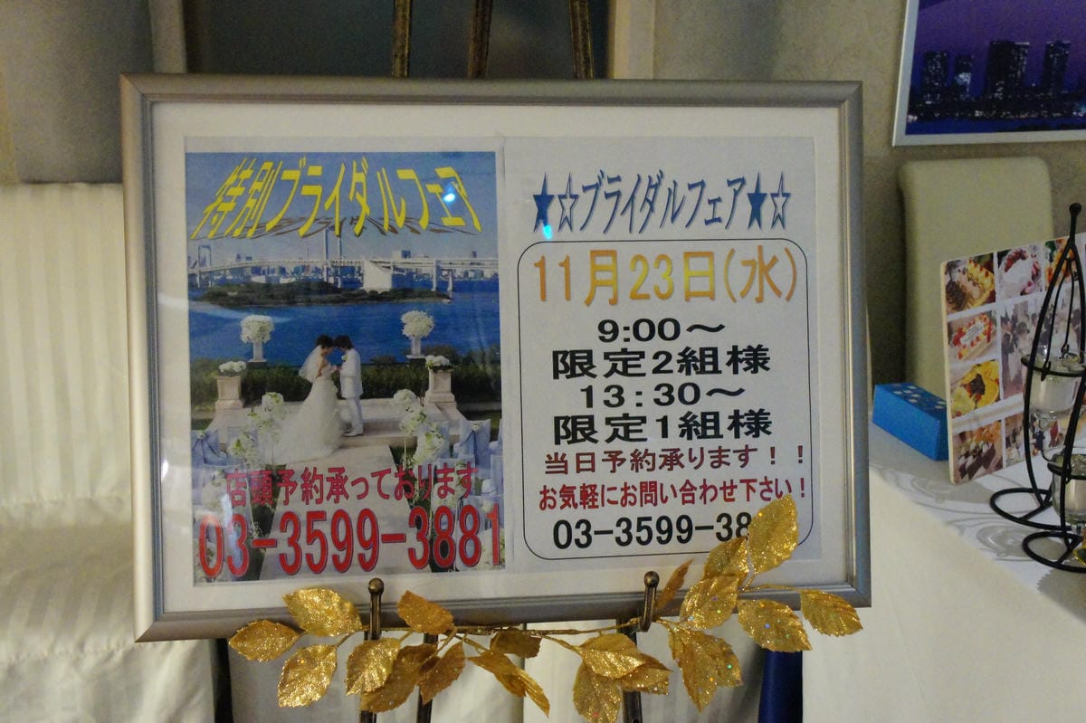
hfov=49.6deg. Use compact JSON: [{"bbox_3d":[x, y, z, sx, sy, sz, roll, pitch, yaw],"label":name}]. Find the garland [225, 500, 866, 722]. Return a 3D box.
[{"bbox_3d":[0.012,0.233,1.072,0.577,0.208,0.110,-1,8,-7],"label":"garland"}]

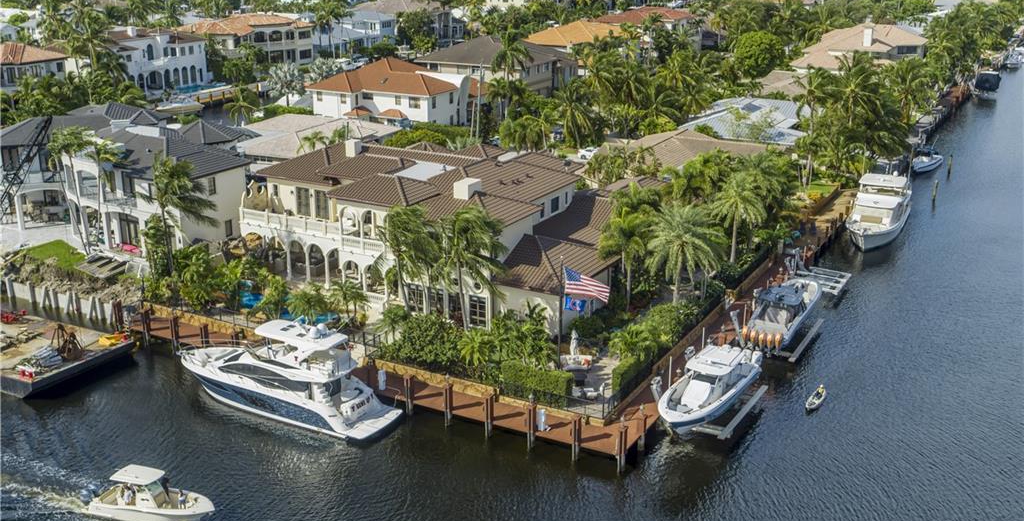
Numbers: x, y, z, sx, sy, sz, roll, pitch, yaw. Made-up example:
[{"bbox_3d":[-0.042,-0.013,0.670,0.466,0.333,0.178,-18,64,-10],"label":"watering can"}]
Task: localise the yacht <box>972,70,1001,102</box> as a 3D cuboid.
[{"bbox_3d":[87.090,-32.640,177.960,4.000,4.500,11.000,11,22,30],"label":"yacht"}]

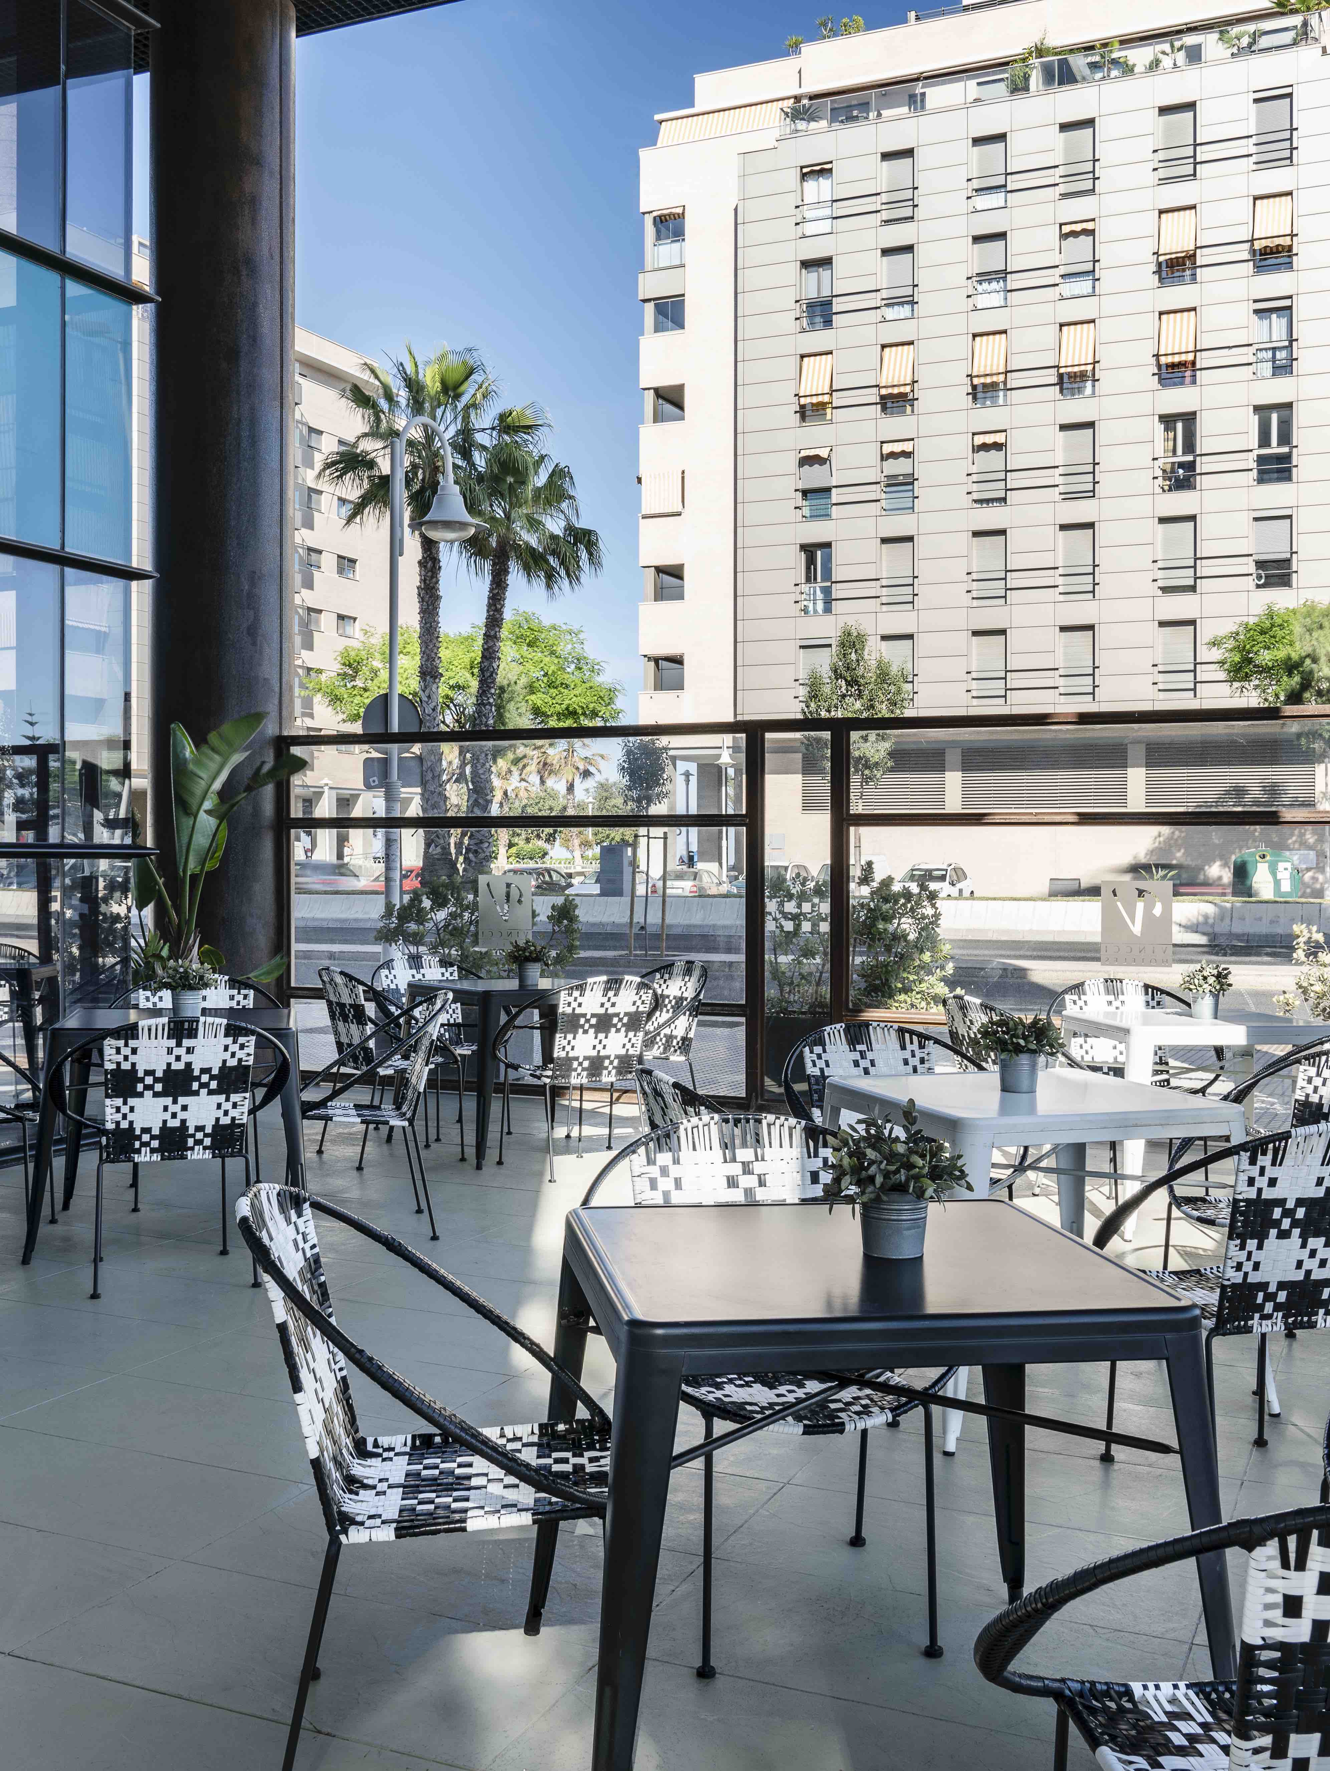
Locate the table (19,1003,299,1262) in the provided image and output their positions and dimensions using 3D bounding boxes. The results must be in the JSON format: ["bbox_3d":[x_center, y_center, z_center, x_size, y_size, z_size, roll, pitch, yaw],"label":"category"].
[{"bbox_3d":[-1.745,0.857,6.354,0.853,0.758,0.853,0,1,-12],"label":"table"}]

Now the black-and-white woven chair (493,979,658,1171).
[{"bbox_3d":[-0.375,0.806,7.704,0.742,0.858,0.601,0,1,-35],"label":"black-and-white woven chair"}]

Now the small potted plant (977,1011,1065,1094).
[{"bbox_3d":[0.926,0.432,4.606,0.220,0.206,0.220,0,1,0],"label":"small potted plant"}]

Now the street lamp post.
[{"bbox_3d":[-2.254,-1.741,17.478,1.050,5.710,0.750,0,1,-6],"label":"street lamp post"}]

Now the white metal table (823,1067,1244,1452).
[{"bbox_3d":[0.917,0.922,4.612,0.853,0.758,0.853,0,1,-20],"label":"white metal table"}]

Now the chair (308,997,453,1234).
[{"bbox_3d":[-1.067,0.815,6.450,0.601,0.858,0.742,0,1,-14],"label":"chair"}]

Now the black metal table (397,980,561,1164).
[{"bbox_3d":[-0.677,0.843,8.272,0.853,0.758,0.853,0,1,-33],"label":"black metal table"}]

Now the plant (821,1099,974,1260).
[{"bbox_3d":[0.355,0.452,2.739,0.228,0.239,0.223,0,1,0],"label":"plant"}]

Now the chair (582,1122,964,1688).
[{"bbox_3d":[0.200,0.875,3.267,0.765,0.865,0.650,0,1,-13],"label":"chair"}]

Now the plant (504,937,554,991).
[{"bbox_3d":[-0.651,0.368,8.550,0.220,0.225,0.220,0,1,0],"label":"plant"}]

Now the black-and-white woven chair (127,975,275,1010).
[{"bbox_3d":[-1.904,0.821,7.162,0.765,0.865,0.650,0,1,-13],"label":"black-and-white woven chair"}]

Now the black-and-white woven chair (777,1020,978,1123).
[{"bbox_3d":[0.709,0.858,5.333,0.742,0.858,0.601,0,1,-21],"label":"black-and-white woven chair"}]

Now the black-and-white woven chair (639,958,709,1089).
[{"bbox_3d":[-0.124,0.802,8.682,0.650,0.865,0.765,0,1,-32],"label":"black-and-white woven chair"}]

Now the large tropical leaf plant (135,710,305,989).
[{"bbox_3d":[-2.598,0.123,10.150,1.066,2.192,1.015,0,1,0],"label":"large tropical leaf plant"}]

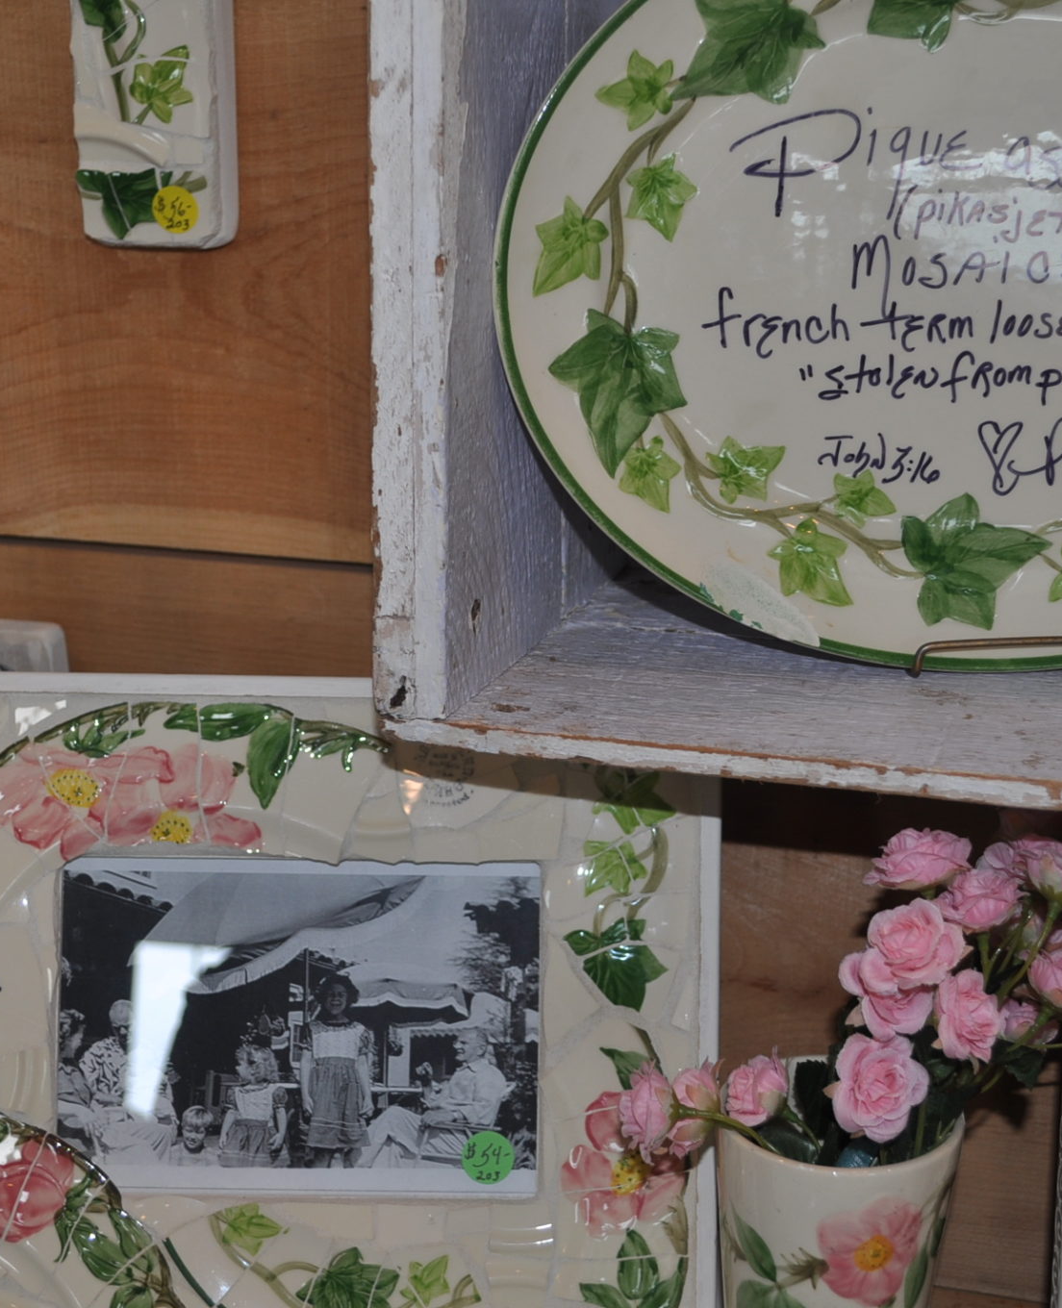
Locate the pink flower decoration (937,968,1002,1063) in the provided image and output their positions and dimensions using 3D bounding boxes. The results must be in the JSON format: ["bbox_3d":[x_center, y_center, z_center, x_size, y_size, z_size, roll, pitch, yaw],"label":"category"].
[{"bbox_3d":[0.143,0.118,0.695,0.026,0.030,0.020,-11,10,-36],"label":"pink flower decoration"}]

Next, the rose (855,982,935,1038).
[{"bbox_3d":[0.119,0.115,0.700,0.028,0.027,0.021,4,-5,9],"label":"rose"}]

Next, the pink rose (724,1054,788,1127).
[{"bbox_3d":[0.074,0.143,0.700,0.020,0.024,0.021,16,9,-27],"label":"pink rose"}]

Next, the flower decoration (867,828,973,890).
[{"bbox_3d":[0.126,0.067,0.690,0.033,0.021,0.031,-3,18,18],"label":"flower decoration"}]

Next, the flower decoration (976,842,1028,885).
[{"bbox_3d":[0.160,0.071,0.715,0.028,0.020,0.027,0,18,0],"label":"flower decoration"}]

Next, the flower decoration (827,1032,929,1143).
[{"bbox_3d":[0.113,0.140,0.690,0.032,0.034,0.023,1,-12,0],"label":"flower decoration"}]

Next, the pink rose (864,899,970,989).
[{"bbox_3d":[0.123,0.093,0.685,0.033,0.030,0.023,2,-17,4],"label":"pink rose"}]

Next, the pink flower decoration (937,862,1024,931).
[{"bbox_3d":[0.145,0.079,0.690,0.028,0.021,0.027,3,30,-1],"label":"pink flower decoration"}]

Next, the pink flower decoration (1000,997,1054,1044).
[{"bbox_3d":[0.170,0.125,0.730,0.018,0.018,0.018,33,3,-26],"label":"pink flower decoration"}]

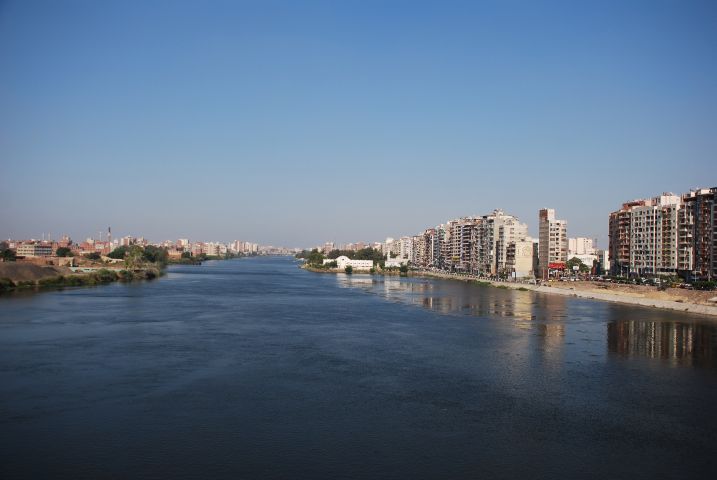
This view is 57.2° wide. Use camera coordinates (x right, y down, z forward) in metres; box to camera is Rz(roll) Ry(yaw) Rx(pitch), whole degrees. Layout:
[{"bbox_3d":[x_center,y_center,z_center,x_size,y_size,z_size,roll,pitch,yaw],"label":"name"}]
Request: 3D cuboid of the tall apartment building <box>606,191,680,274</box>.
[{"bbox_3d":[160.117,-0.972,352.091,18.000,39.000,61.000,2,-1,-9],"label":"tall apartment building"}]

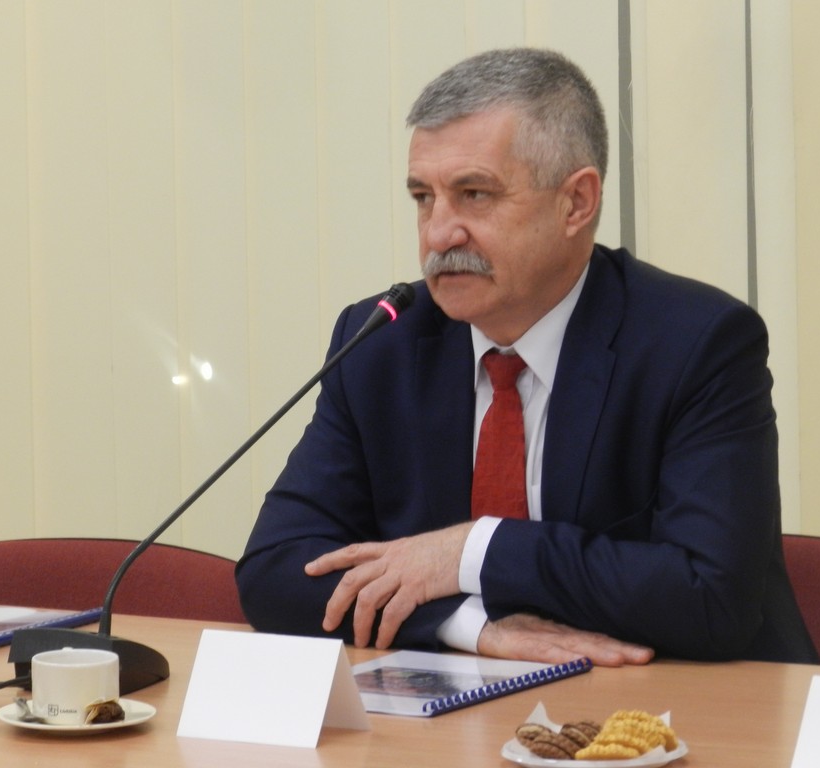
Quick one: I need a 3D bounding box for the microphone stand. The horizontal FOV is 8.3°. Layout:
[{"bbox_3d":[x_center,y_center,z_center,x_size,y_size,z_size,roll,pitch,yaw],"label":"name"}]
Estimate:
[{"bbox_3d":[-0.199,0.101,5.538,0.401,0.404,0.134,2,8,22],"label":"microphone stand"}]

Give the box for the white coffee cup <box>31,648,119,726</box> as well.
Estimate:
[{"bbox_3d":[-0.319,0.288,5.378,0.082,0.061,0.108,-2,8,-7],"label":"white coffee cup"}]

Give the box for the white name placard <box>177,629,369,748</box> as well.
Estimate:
[{"bbox_3d":[-0.133,0.284,5.335,0.148,0.094,0.097,3,9,27],"label":"white name placard"}]

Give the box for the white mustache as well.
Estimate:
[{"bbox_3d":[0.045,-0.120,5.620,0.090,0.030,0.027,5,10,38],"label":"white mustache"}]

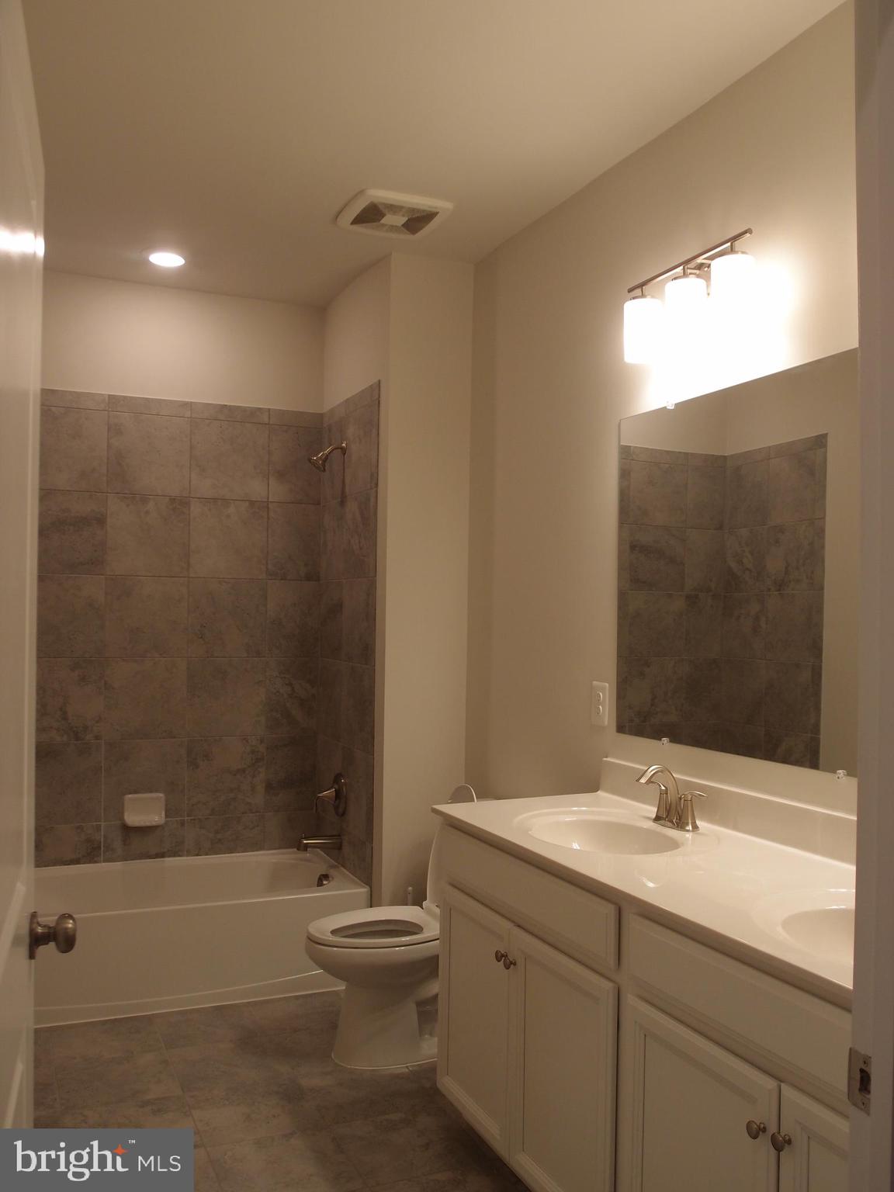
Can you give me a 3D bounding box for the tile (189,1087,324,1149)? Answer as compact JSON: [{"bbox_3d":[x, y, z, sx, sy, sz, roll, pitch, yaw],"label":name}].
[{"bbox_3d":[-0.540,1.434,2.871,0.326,0.010,0.332,1,-1,-24],"label":"tile"}]

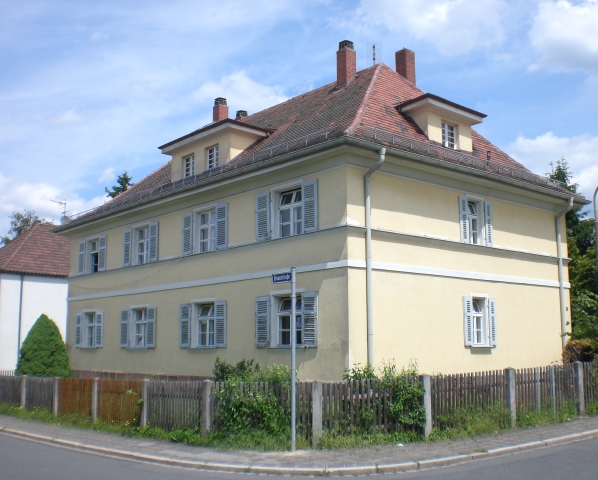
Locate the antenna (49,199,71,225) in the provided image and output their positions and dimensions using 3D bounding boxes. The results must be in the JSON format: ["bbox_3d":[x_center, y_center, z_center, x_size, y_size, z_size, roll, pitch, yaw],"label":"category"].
[{"bbox_3d":[-15.919,-1.861,46.700,0.900,1.800,1.550,-8,-11,41],"label":"antenna"}]

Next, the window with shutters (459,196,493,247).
[{"bbox_3d":[5.298,-0.532,21.041,1.598,1.404,0.204,7,-11,-41],"label":"window with shutters"}]

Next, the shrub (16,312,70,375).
[{"bbox_3d":[-8.938,3.908,24.305,1.900,2.650,1.900,7,-11,-41],"label":"shrub"}]

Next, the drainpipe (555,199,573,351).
[{"bbox_3d":[8.995,1.713,23.555,0.173,6.218,0.488,7,-11,-41],"label":"drainpipe"}]

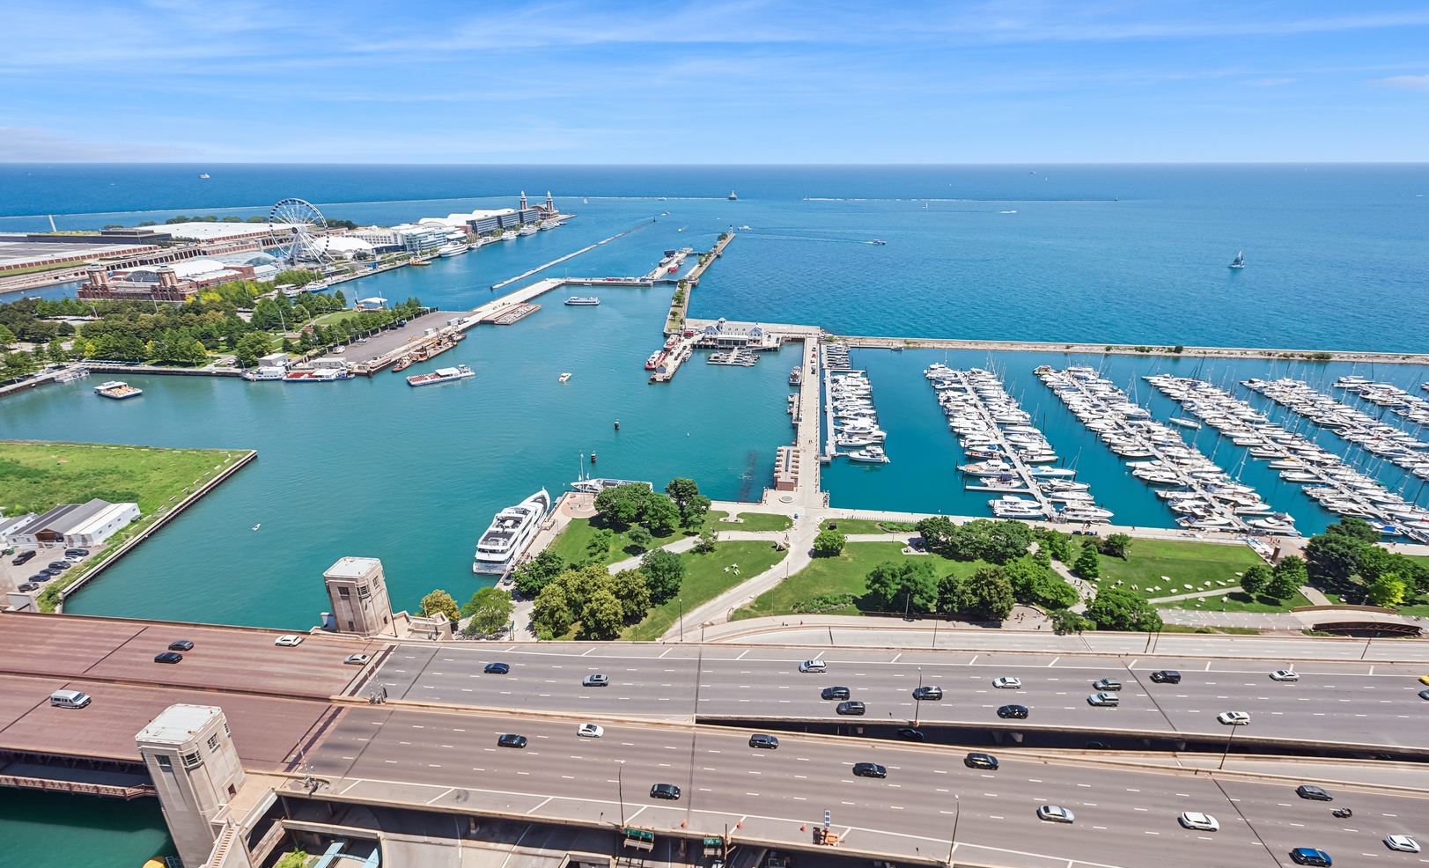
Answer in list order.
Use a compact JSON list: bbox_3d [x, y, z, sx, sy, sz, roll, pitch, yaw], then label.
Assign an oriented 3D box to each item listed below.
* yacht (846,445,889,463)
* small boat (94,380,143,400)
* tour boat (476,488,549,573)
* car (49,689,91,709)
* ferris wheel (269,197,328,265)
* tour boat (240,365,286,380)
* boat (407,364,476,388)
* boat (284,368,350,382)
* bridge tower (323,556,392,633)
[{"bbox_3d":[57.360,7.360,249.970,14.000,5.200,4.500,3,22,8],"label":"yacht"},{"bbox_3d":[-284.220,-21.450,321.140,20.800,5.000,9.400,10,24,24],"label":"small boat"},{"bbox_3d":[-57.960,25.310,199.660,9.200,9.800,41.500,3,22,7],"label":"tour boat"},{"bbox_3d":[-112.810,46.480,118.070,5.400,2.200,2.000,2,22,5],"label":"car"},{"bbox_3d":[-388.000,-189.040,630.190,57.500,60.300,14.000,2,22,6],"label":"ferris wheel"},{"bbox_3d":[-229.100,-31.100,343.690,21.300,5.900,6.000,1,22,2],"label":"tour boat"},{"bbox_3d":[-139.080,-30.270,341.790,30.000,5.800,9.300,-14,26,-30],"label":"boat"},{"bbox_3d":[-200.780,-30.330,342.600,28.500,5.300,8.600,-1,22,-3],"label":"boat"},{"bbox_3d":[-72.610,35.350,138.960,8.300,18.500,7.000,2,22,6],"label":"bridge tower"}]

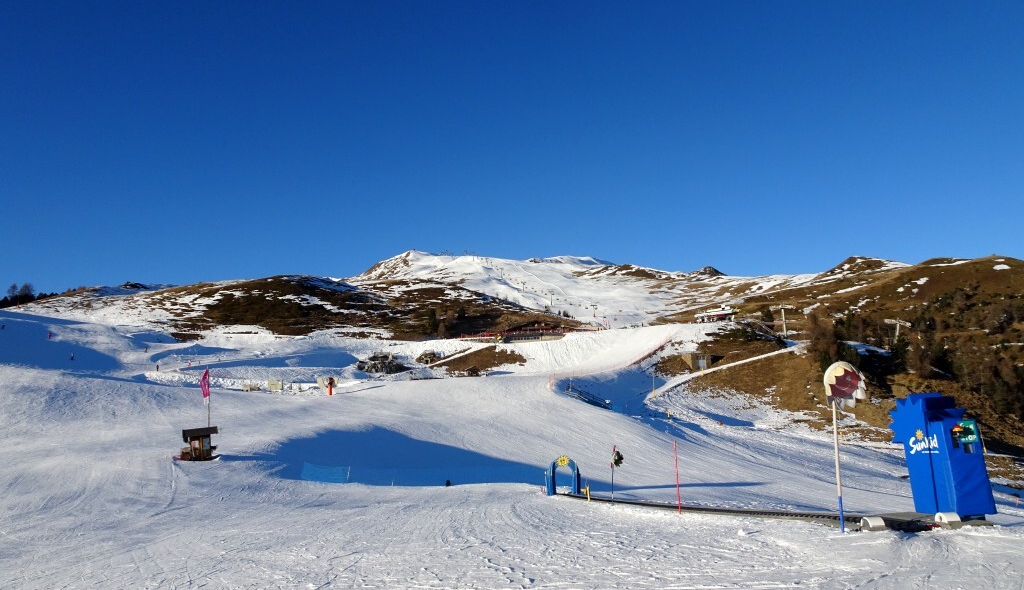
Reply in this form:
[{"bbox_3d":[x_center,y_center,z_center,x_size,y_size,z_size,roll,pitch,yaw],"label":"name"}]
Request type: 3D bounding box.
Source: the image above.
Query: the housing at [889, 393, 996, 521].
[{"bbox_3d":[7.000,2.602,11.667,0.700,1.936,1.243,0,-13,-7],"label":"housing"}]

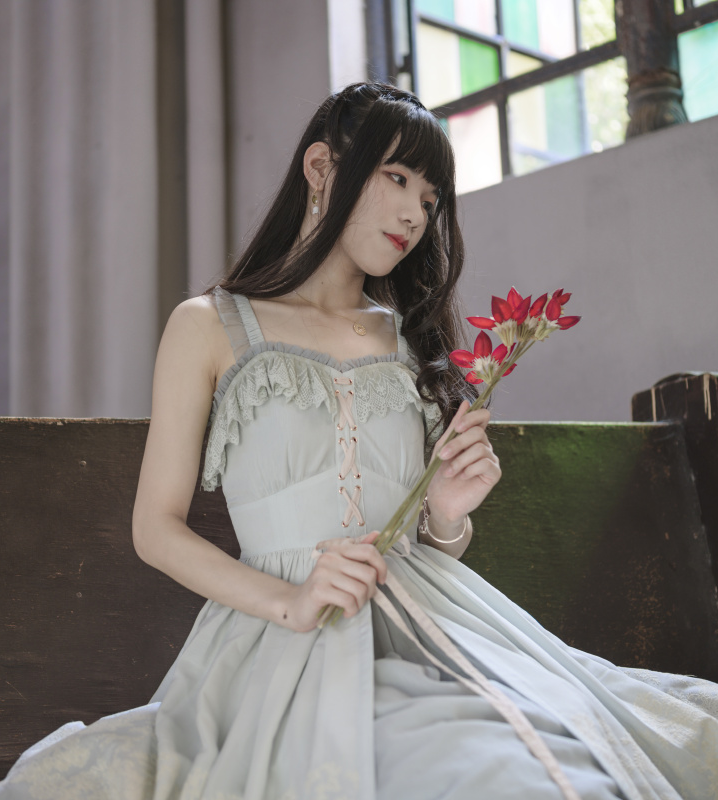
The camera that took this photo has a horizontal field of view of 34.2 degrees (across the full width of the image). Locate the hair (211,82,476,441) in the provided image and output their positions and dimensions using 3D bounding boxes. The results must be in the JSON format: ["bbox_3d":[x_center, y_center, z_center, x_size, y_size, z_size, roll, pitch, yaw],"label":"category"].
[{"bbox_3d":[-0.019,-0.172,1.450,0.270,0.430,0.270,5,-10,-40],"label":"hair"}]

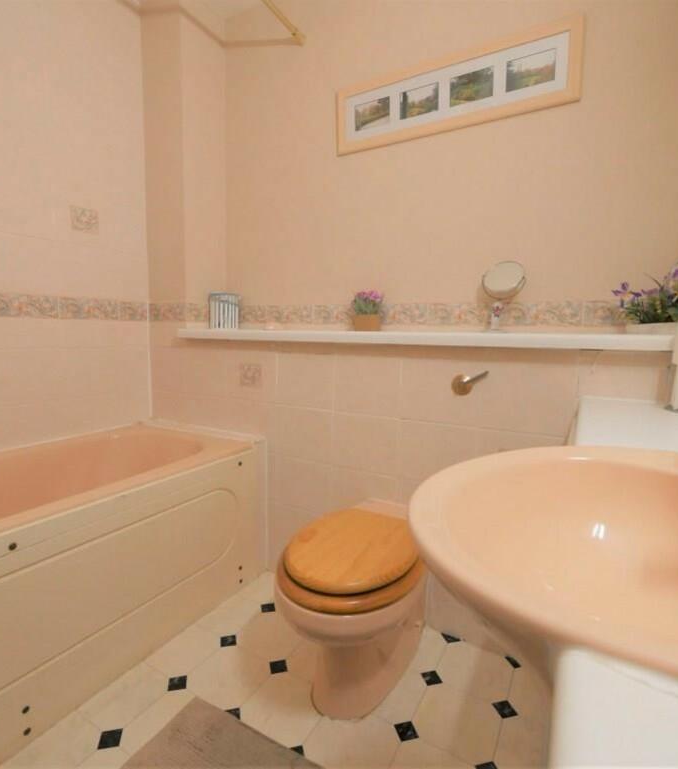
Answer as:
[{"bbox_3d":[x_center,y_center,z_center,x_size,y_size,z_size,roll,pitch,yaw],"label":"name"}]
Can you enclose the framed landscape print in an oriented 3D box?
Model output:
[{"bbox_3d":[0.357,-0.992,1.424,0.829,0.241,0.018,5,8,29],"label":"framed landscape print"}]

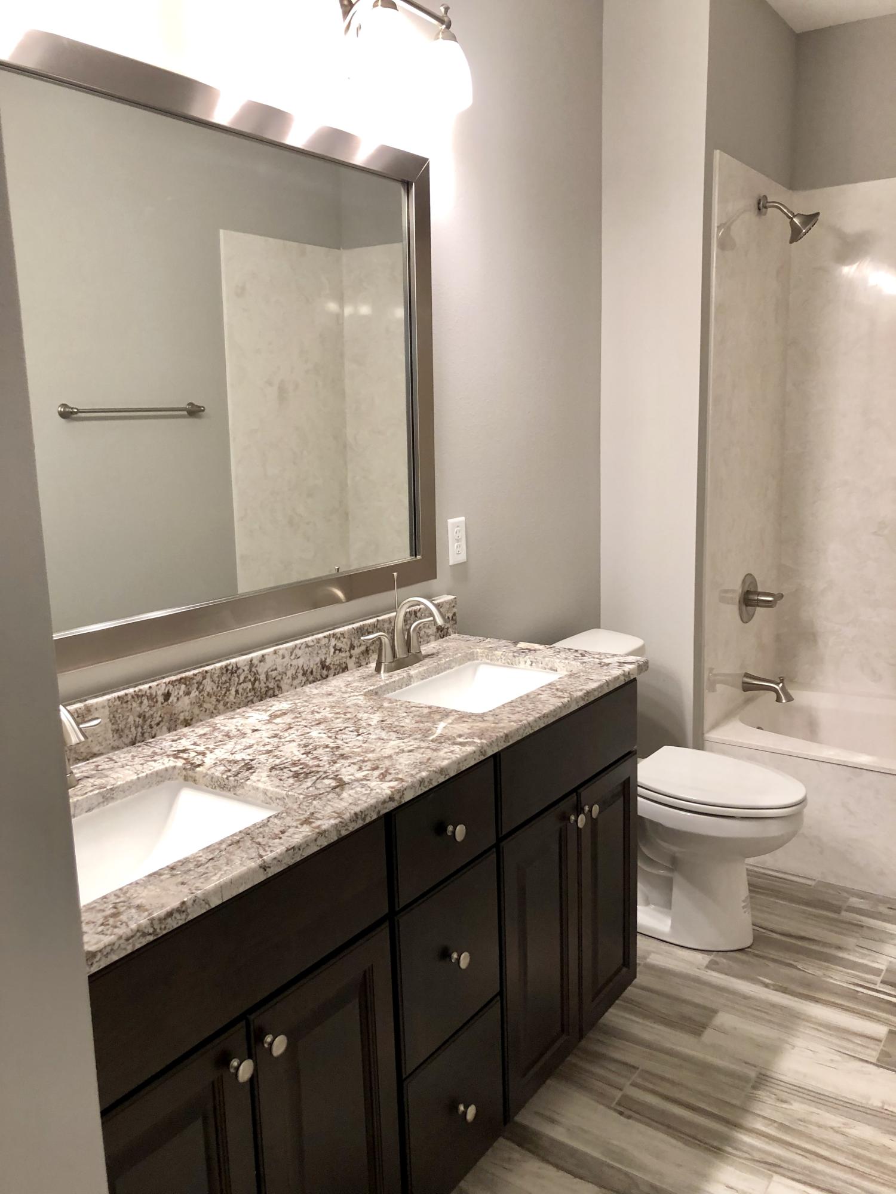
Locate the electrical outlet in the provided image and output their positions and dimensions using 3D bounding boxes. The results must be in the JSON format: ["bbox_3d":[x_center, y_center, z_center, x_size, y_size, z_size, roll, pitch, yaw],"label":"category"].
[{"bbox_3d":[0.025,-0.141,2.468,0.008,0.115,0.070,6,13,35],"label":"electrical outlet"}]

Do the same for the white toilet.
[{"bbox_3d":[0.633,0.549,2.742,0.746,0.758,0.461,6,13,35],"label":"white toilet"}]

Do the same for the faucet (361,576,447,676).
[{"bbox_3d":[-0.073,0.053,2.146,0.153,0.206,0.259,6,13,35],"label":"faucet"}]

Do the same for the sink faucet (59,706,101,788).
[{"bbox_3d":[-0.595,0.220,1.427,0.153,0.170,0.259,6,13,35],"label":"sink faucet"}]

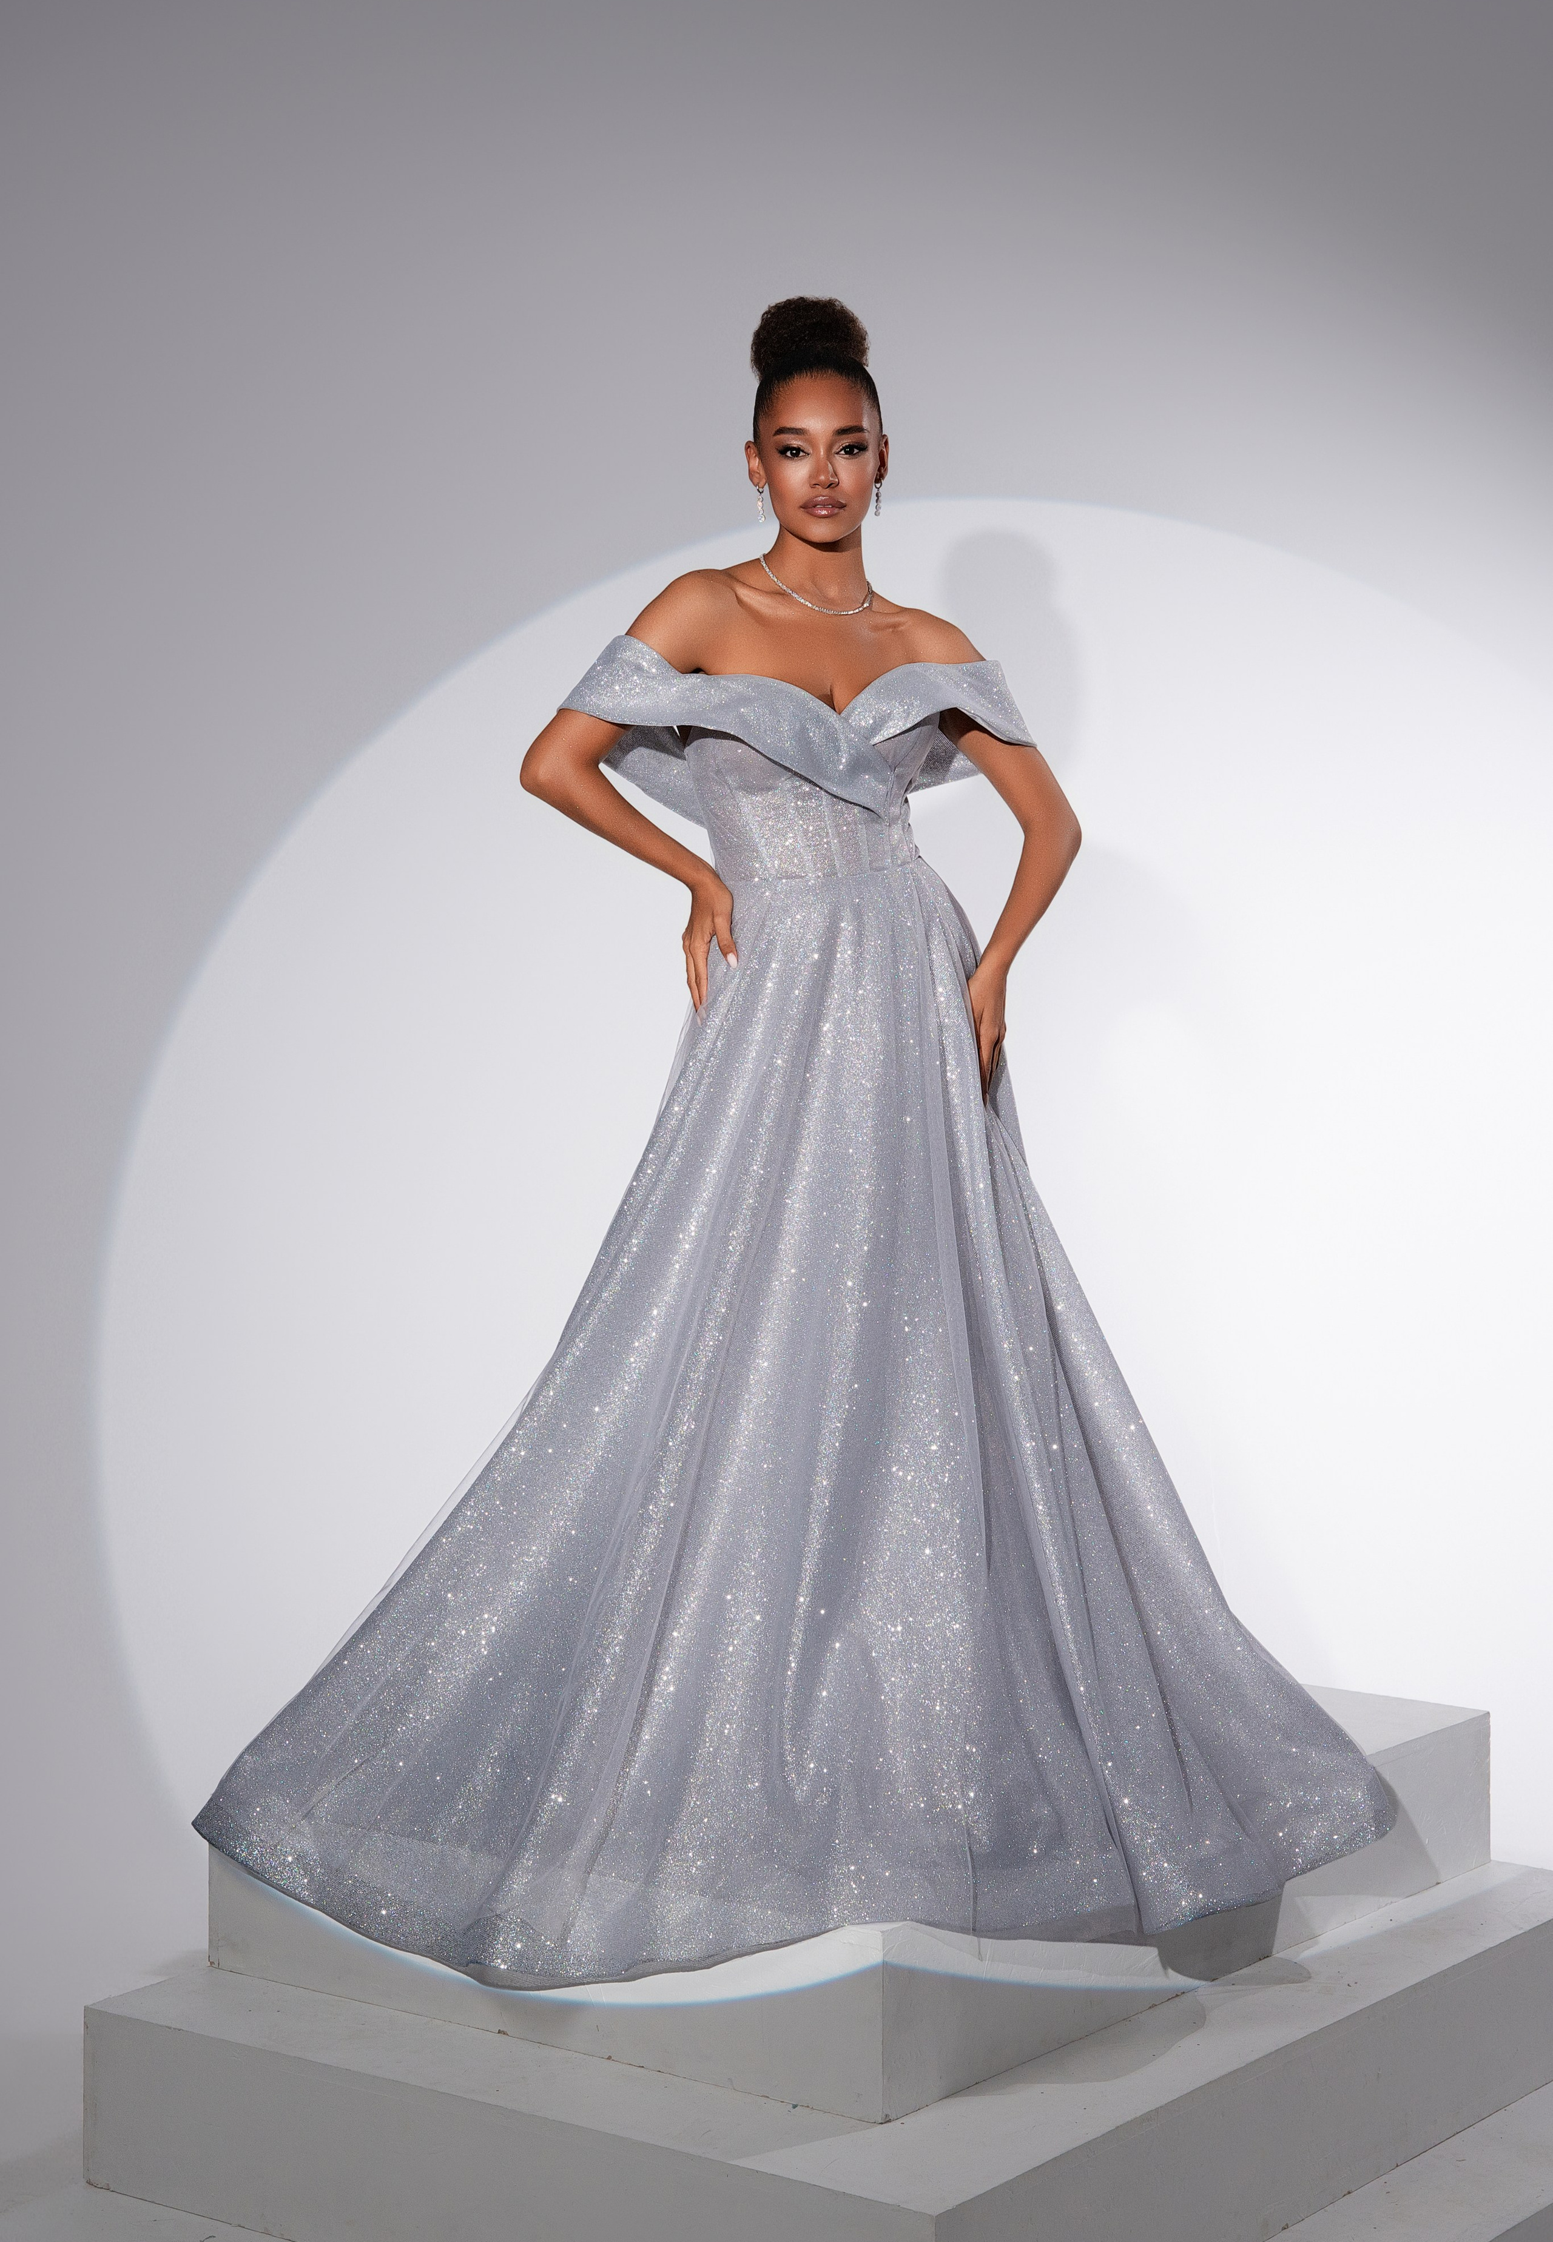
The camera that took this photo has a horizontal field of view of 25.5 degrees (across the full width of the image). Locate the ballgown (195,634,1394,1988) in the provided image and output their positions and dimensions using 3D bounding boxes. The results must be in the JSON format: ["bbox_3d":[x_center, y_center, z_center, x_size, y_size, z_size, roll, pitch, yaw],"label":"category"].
[{"bbox_3d":[0.020,0.163,4.070,1.420,1.460,1.150,0,1,-14],"label":"ballgown"}]

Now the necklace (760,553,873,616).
[{"bbox_3d":[0.046,-0.622,3.970,0.130,0.080,0.120,0,1,0],"label":"necklace"}]

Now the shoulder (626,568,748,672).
[{"bbox_3d":[-0.103,-0.573,3.920,0.135,0.120,0.125,-1,1,-18],"label":"shoulder"}]

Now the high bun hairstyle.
[{"bbox_3d":[0.047,-0.869,4.000,0.155,0.180,0.190,0,1,-8],"label":"high bun hairstyle"}]

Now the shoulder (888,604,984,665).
[{"bbox_3d":[0.186,-0.567,4.000,0.120,0.085,0.115,-1,1,-18],"label":"shoulder"}]

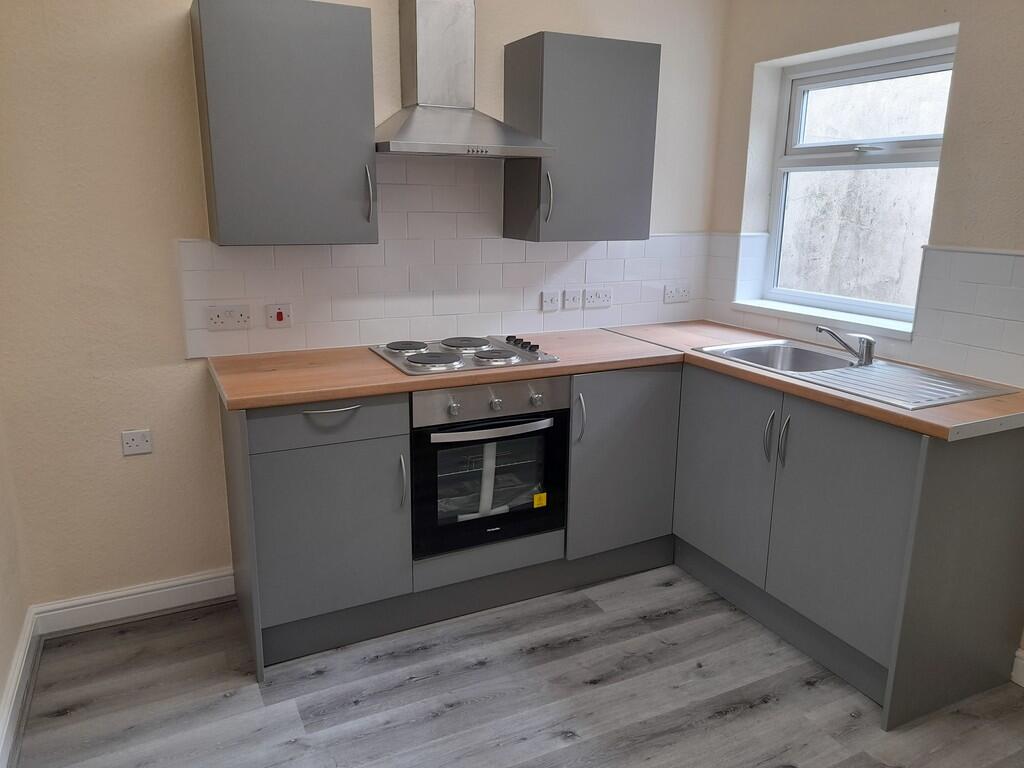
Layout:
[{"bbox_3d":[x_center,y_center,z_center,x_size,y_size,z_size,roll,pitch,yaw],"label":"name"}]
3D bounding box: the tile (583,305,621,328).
[{"bbox_3d":[0.409,-0.304,3.318,0.200,0.098,0.010,-6,15,-26],"label":"tile"}]

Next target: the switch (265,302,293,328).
[{"bbox_3d":[-0.844,-0.246,2.680,0.086,0.086,0.012,-6,15,-26],"label":"switch"}]

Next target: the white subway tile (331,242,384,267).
[{"bbox_3d":[-0.574,-0.488,2.764,0.200,0.100,0.010,-6,16,-26],"label":"white subway tile"}]

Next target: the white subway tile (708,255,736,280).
[{"bbox_3d":[0.986,-0.537,3.441,0.010,0.098,0.181,-6,15,-26],"label":"white subway tile"}]

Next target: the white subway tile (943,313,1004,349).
[{"bbox_3d":[1.516,-0.179,2.432,0.010,0.100,0.200,-6,15,-26],"label":"white subway tile"}]

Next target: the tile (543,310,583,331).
[{"bbox_3d":[0.227,-0.285,3.237,0.200,0.100,0.010,-6,15,-25],"label":"tile"}]

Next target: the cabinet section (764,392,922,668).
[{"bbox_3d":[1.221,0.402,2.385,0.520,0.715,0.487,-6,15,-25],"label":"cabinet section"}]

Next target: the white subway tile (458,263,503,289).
[{"bbox_3d":[-0.129,-0.440,3.018,0.200,0.100,0.010,-6,15,-26],"label":"white subway tile"}]

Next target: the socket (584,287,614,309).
[{"bbox_3d":[0.381,-0.381,3.269,0.142,0.084,0.015,-6,15,-26],"label":"socket"}]

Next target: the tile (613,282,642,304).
[{"bbox_3d":[0.502,-0.412,3.348,0.200,0.100,0.009,-6,17,-25],"label":"tile"}]

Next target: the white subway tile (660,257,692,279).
[{"bbox_3d":[0.772,-0.539,3.451,0.200,0.100,0.009,-6,17,-25],"label":"white subway tile"}]

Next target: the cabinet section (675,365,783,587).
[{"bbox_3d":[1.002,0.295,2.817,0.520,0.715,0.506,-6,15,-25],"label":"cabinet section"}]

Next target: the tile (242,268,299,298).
[{"bbox_3d":[-0.857,-0.363,2.666,0.200,0.100,0.010,-6,15,-26],"label":"tile"}]

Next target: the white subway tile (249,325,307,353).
[{"bbox_3d":[-0.861,-0.168,2.725,0.200,0.100,0.009,-6,17,-25],"label":"white subway tile"}]

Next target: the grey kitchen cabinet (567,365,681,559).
[{"bbox_3d":[0.303,0.222,3.053,0.498,0.720,0.581,-6,15,-25],"label":"grey kitchen cabinet"}]

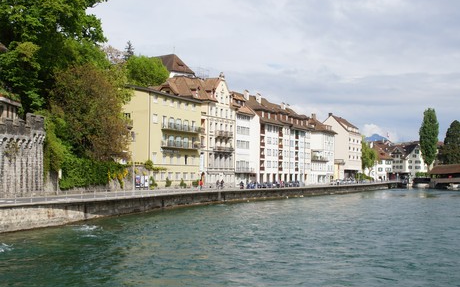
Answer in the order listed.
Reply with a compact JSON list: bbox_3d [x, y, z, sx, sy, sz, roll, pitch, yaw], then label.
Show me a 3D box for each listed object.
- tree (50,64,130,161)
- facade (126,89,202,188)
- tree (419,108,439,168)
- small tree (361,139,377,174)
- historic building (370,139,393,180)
[{"bbox_3d":[-20.600,-4.240,98.810,11.600,14.700,10.500,0,-3,0],"label":"tree"},{"bbox_3d":[-13.500,-0.660,121.960,9.500,17.700,17.600,-1,-3,27],"label":"facade"},{"bbox_3d":[83.200,0.140,278.300,8.400,30.300,8.400,0,-3,0],"label":"tree"},{"bbox_3d":[50.000,5.720,236.990,7.000,15.300,7.000,0,-3,0],"label":"small tree"},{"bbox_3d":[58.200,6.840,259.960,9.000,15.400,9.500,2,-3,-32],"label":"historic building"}]

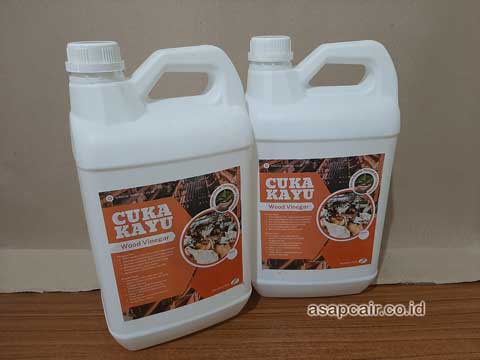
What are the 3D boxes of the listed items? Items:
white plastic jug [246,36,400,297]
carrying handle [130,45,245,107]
[{"bbox_3d":[0.095,-0.013,0.482,0.182,0.323,0.115,-2,22,-2],"label":"white plastic jug"},{"bbox_3d":[-0.053,-0.109,0.390,0.121,0.059,0.032,-11,24,-22],"label":"carrying handle"}]

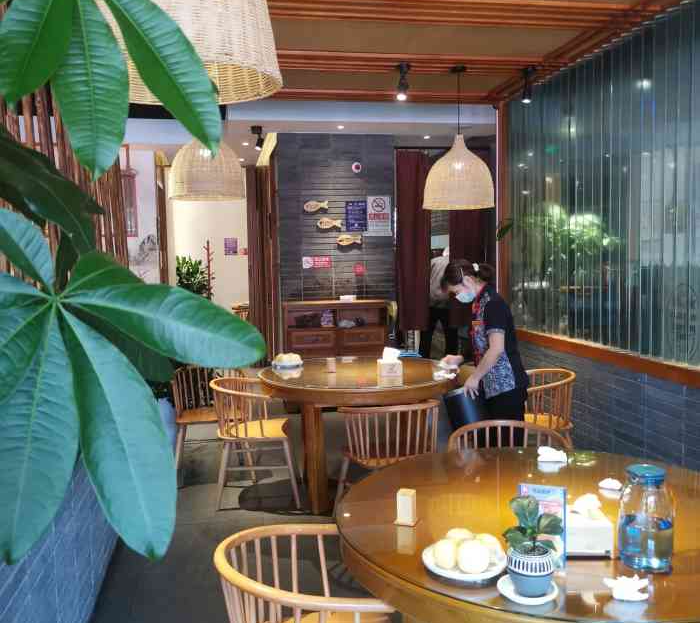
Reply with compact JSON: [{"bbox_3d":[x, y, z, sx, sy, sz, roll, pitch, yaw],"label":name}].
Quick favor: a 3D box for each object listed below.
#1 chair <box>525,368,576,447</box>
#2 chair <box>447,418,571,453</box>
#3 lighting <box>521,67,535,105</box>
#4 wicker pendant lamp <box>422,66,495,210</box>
[{"bbox_3d":[1.194,0.767,4.775,0.570,0.735,0.575,-2,4,-16],"label":"chair"},{"bbox_3d":[0.653,0.858,2.953,0.540,0.725,0.530,0,5,7],"label":"chair"},{"bbox_3d":[1.192,-1.512,4.891,0.090,0.250,0.100,0,5,10],"label":"lighting"},{"bbox_3d":[0.731,-1.166,4.885,0.482,0.922,0.482,-2,5,-10],"label":"wicker pendant lamp"}]

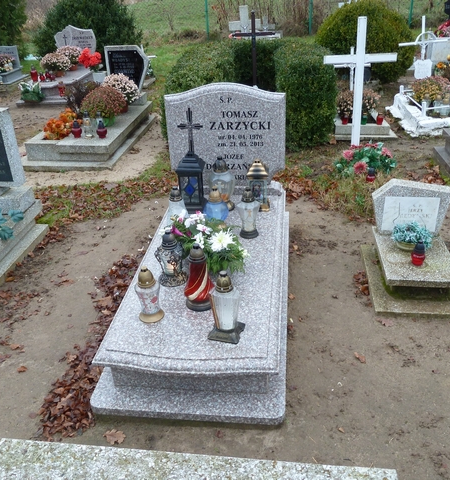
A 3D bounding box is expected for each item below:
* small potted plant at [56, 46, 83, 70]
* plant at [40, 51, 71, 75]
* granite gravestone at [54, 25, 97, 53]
[{"bbox_3d":[-2.515,-2.933,8.101,0.440,0.330,0.420,1,29,7],"label":"small potted plant"},{"bbox_3d":[-2.596,-2.682,7.660,0.470,0.320,0.450,1,29,7],"label":"plant"},{"bbox_3d":[-2.680,-3.502,9.131,0.780,0.720,0.085,0,23,6],"label":"granite gravestone"}]

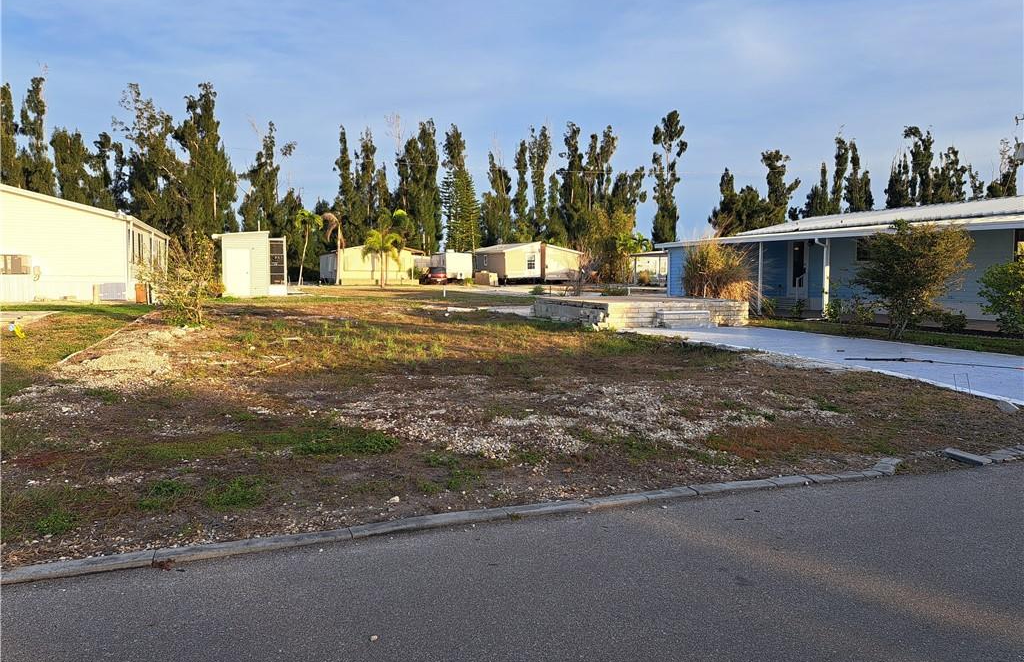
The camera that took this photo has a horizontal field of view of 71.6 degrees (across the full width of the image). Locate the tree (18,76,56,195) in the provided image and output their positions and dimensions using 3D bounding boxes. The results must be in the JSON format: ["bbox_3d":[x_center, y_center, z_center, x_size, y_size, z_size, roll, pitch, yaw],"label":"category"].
[{"bbox_3d":[-45.301,-14.562,68.570,3.916,19.701,3.916,-3,6,-33],"label":"tree"}]

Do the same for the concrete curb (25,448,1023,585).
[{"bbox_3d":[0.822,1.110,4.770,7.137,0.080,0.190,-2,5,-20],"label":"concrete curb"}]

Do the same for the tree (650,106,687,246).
[{"bbox_3d":[18.214,-15.934,83.981,4.322,20.087,4.322,0,5,0],"label":"tree"}]

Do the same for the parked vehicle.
[{"bbox_3d":[-7.140,-4.963,64.370,1.750,1.600,4.400,-2,5,-20],"label":"parked vehicle"}]

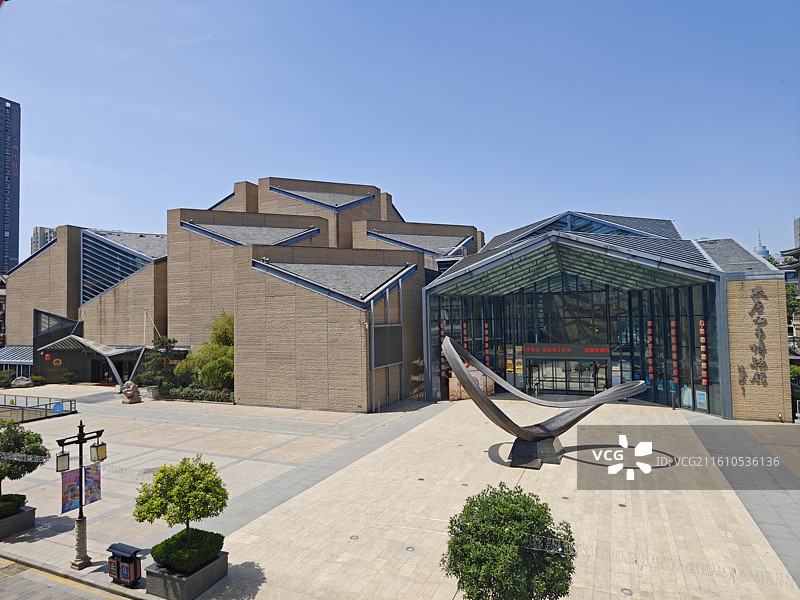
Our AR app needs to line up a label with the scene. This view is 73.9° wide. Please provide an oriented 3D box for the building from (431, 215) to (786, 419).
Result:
[{"bbox_3d":[17.199,-0.141,47.837,24.100,16.400,23.000,-2,-2,23],"label":"building"}]

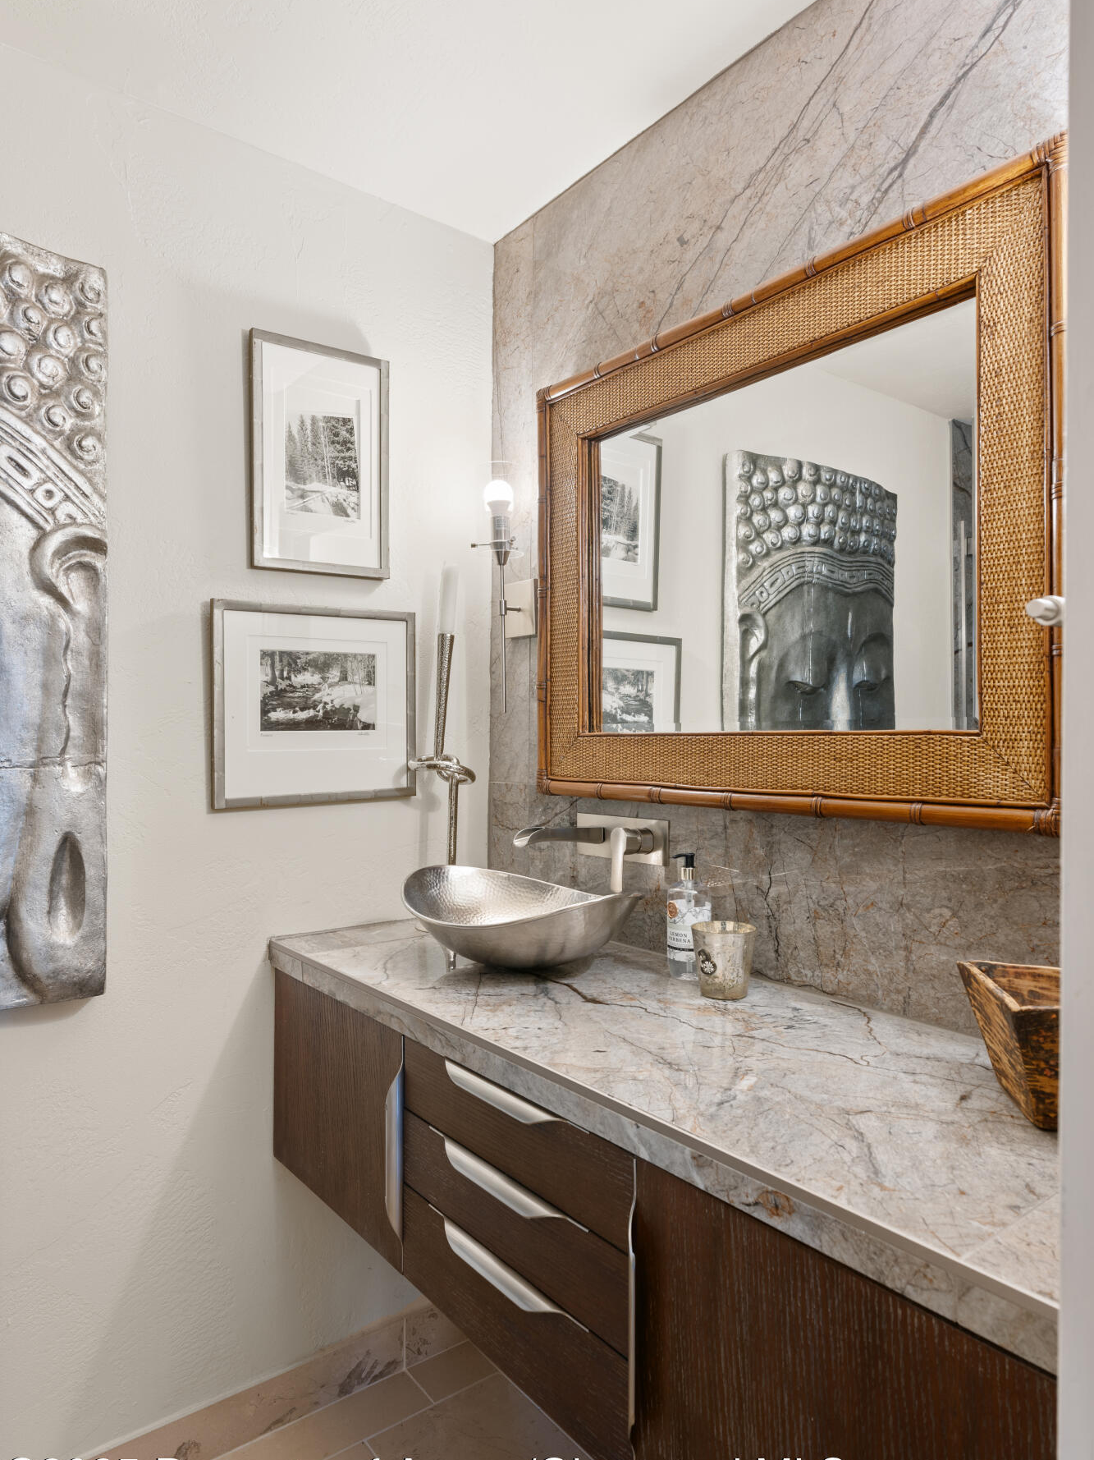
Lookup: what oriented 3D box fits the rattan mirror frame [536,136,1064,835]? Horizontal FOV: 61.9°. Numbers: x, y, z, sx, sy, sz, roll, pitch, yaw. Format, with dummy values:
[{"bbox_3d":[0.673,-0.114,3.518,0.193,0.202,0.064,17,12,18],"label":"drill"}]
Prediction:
[{"bbox_3d":[0.295,-0.284,1.466,0.042,0.825,1.020,0,0,-38],"label":"rattan mirror frame"}]

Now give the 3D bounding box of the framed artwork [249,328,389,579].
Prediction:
[{"bbox_3d":[-0.437,-0.524,1.778,0.277,0.438,0.021,0,0,-38],"label":"framed artwork"}]

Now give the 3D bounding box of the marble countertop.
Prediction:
[{"bbox_3d":[0.131,0.416,1.293,0.505,0.046,1.475,0,0,-38],"label":"marble countertop"}]

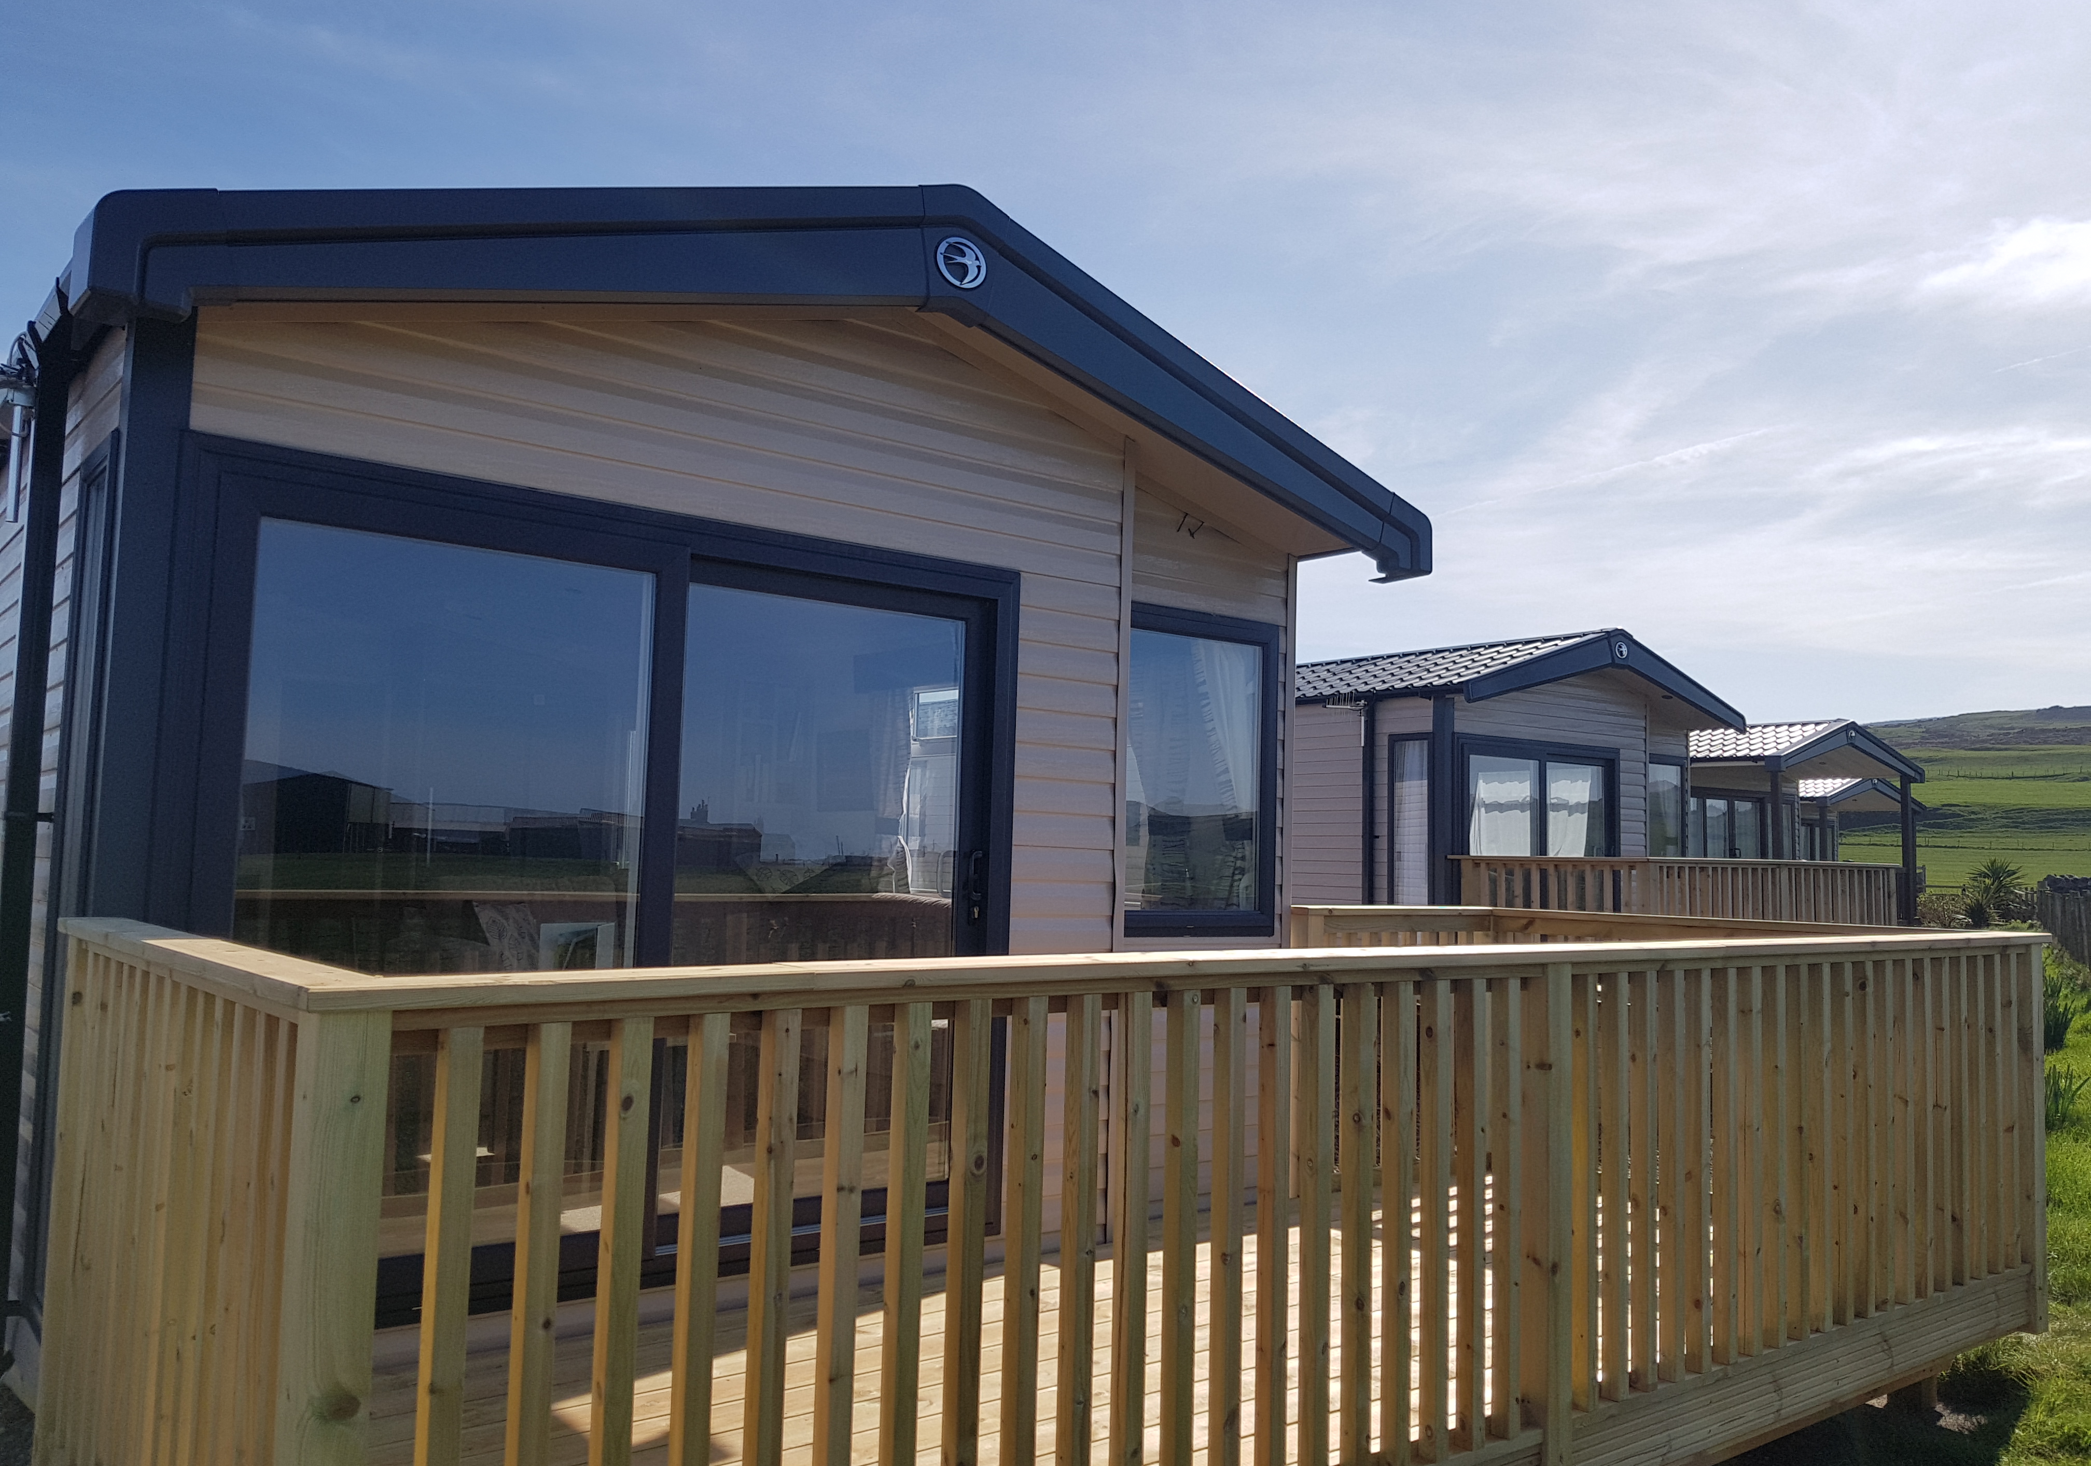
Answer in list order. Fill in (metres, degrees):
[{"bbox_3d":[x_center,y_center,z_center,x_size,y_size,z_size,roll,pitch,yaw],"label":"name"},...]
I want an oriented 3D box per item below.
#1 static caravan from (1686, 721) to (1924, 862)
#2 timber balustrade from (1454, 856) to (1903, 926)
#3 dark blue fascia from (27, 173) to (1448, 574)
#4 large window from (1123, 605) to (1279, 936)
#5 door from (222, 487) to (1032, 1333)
[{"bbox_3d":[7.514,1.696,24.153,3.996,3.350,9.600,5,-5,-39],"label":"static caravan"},{"bbox_3d":[4.965,1.524,12.191,3.922,1.040,1.684,5,-5,-39],"label":"timber balustrade"},{"bbox_3d":[-0.344,-1.051,4.394,4.077,0.810,0.400,5,-5,-39],"label":"dark blue fascia"},{"bbox_3d":[0.522,0.137,5.395,0.792,1.116,0.081,5,-5,-39],"label":"large window"},{"bbox_3d":[-0.991,0.433,3.998,2.202,1.898,0.111,5,-5,-39],"label":"door"}]

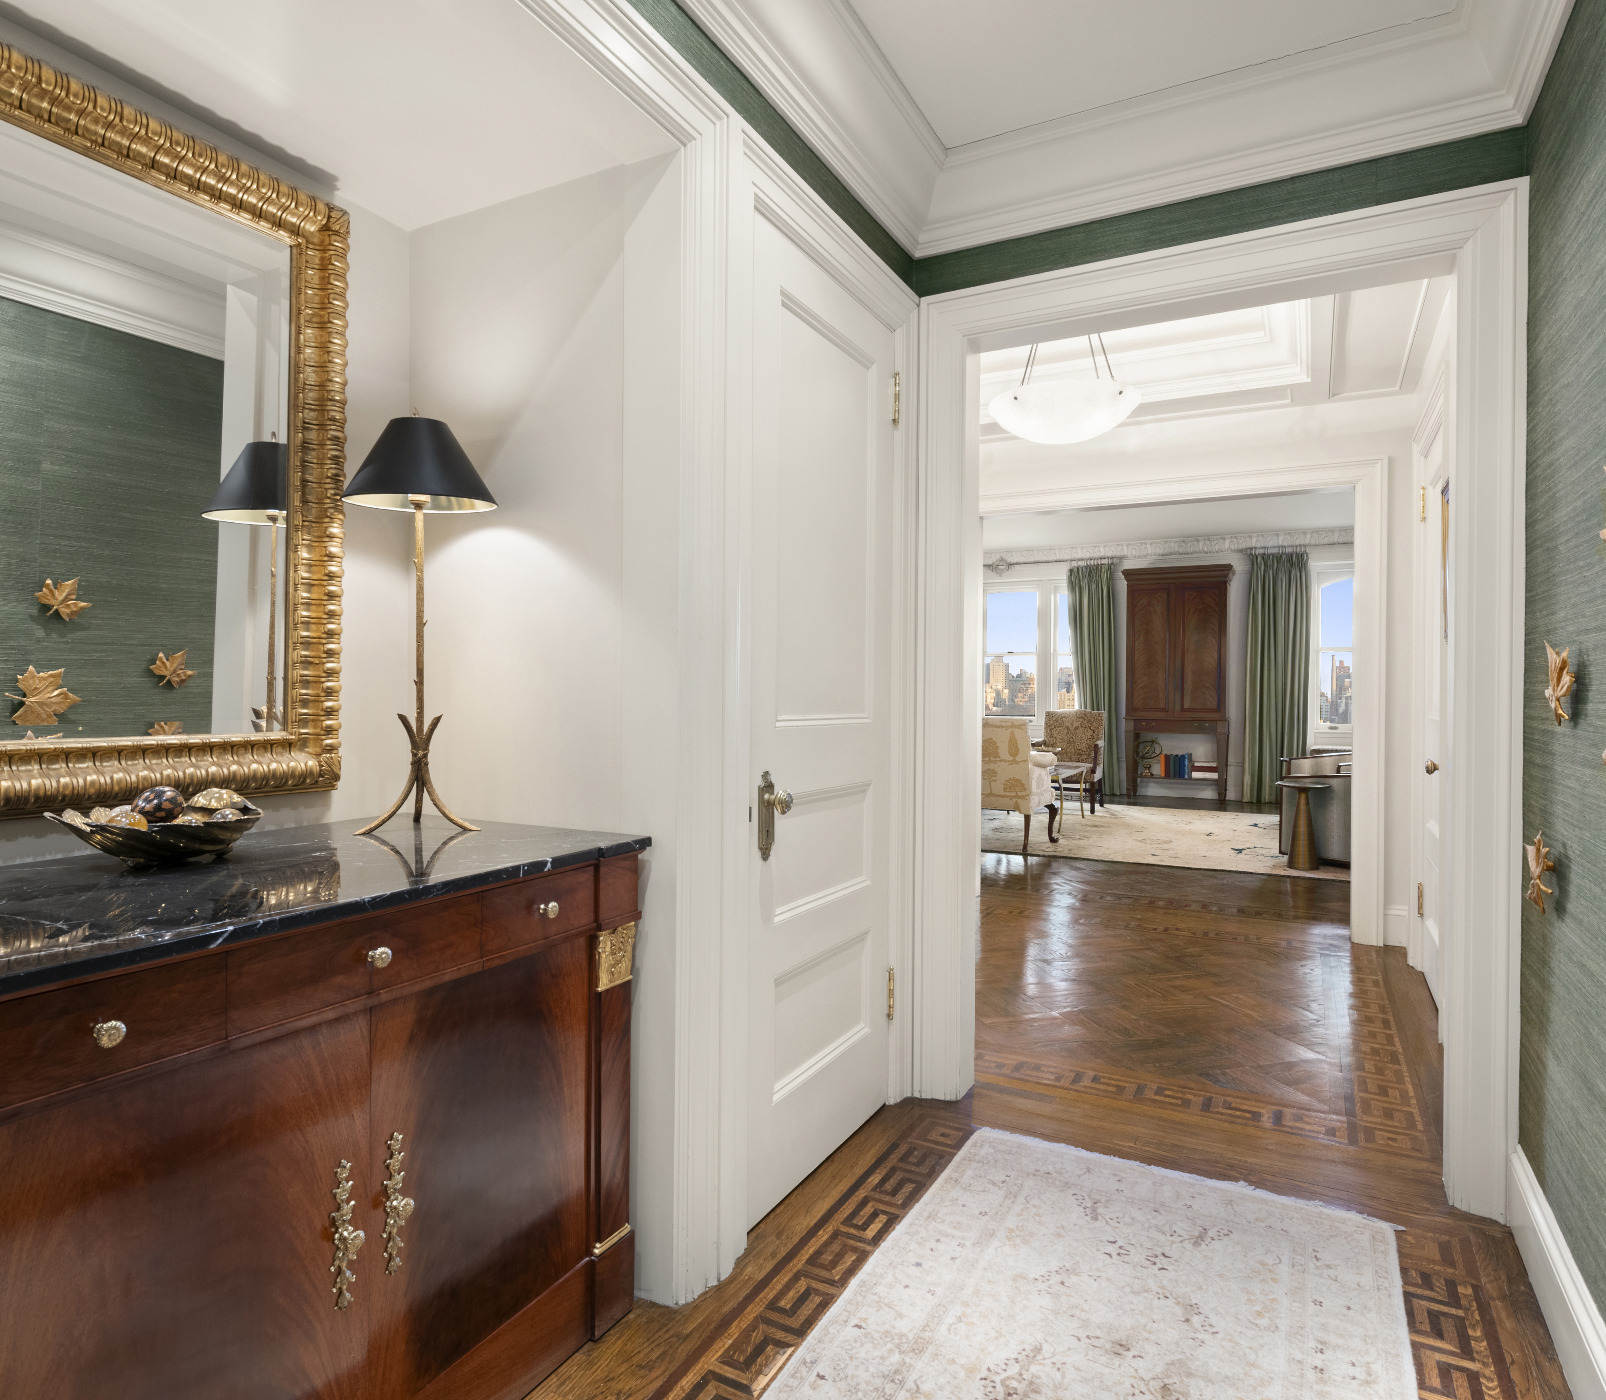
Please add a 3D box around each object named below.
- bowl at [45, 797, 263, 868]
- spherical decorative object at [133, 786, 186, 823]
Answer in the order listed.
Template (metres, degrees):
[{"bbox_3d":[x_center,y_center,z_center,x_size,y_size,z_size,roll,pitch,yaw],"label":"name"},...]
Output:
[{"bbox_3d":[-1.046,0.216,1.525,0.210,0.092,0.310,1,0,29],"label":"bowl"},{"bbox_3d":[-1.058,0.174,1.532,0.073,0.073,0.073,1,0,29],"label":"spherical decorative object"}]

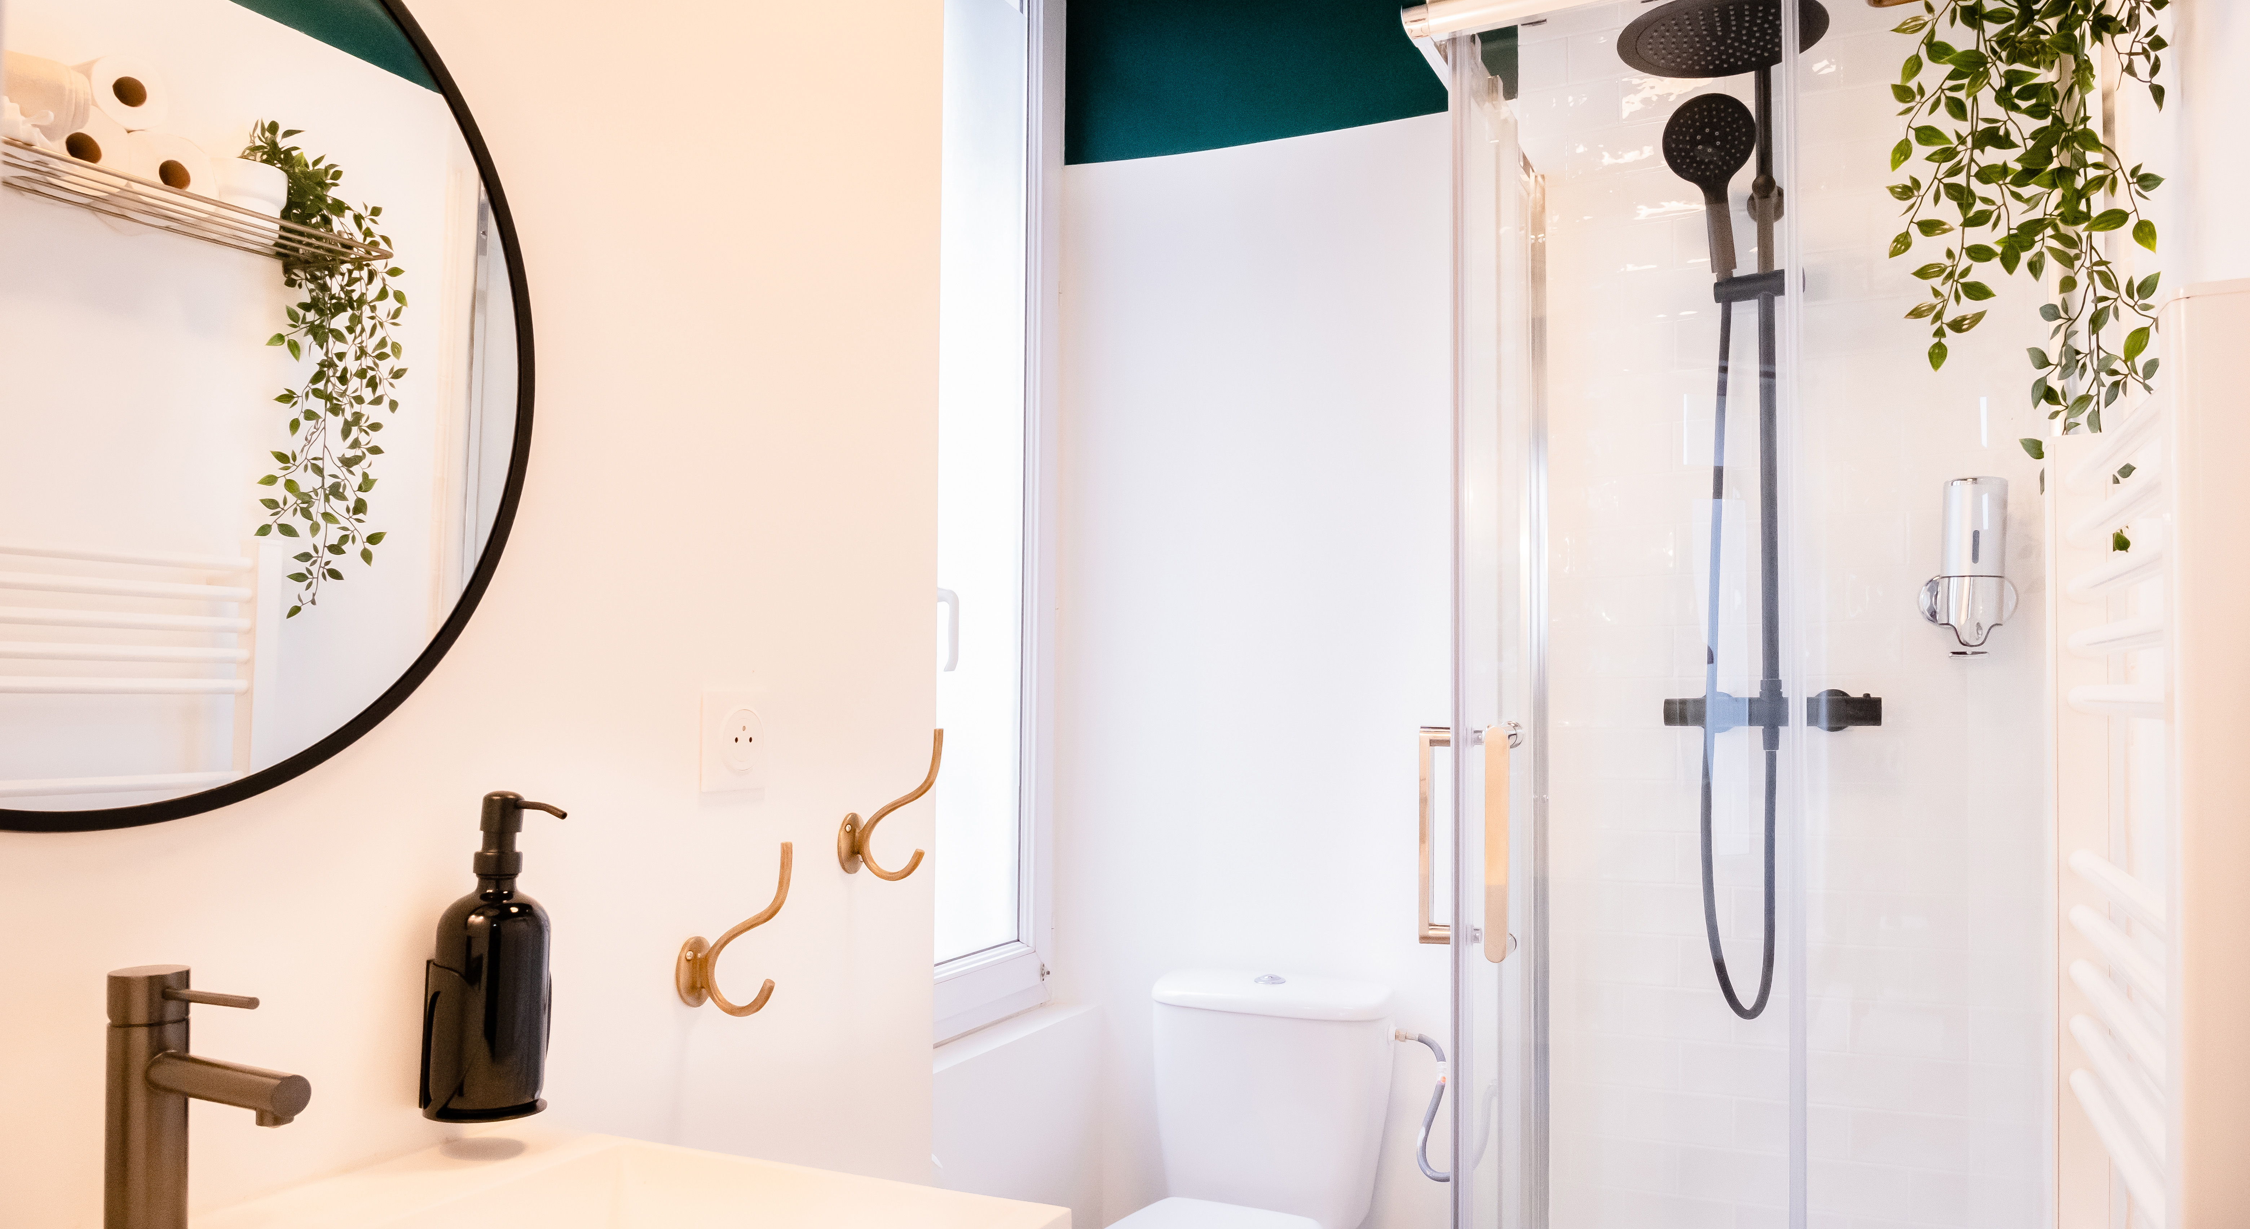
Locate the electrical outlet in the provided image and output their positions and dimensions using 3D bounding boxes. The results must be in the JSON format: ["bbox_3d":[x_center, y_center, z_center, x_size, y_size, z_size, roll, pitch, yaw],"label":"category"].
[{"bbox_3d":[-0.344,0.110,1.309,0.009,0.085,0.083,-2,-4,26],"label":"electrical outlet"}]

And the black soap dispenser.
[{"bbox_3d":[-0.430,0.233,1.027,0.096,0.219,0.080,-2,-4,26],"label":"black soap dispenser"}]

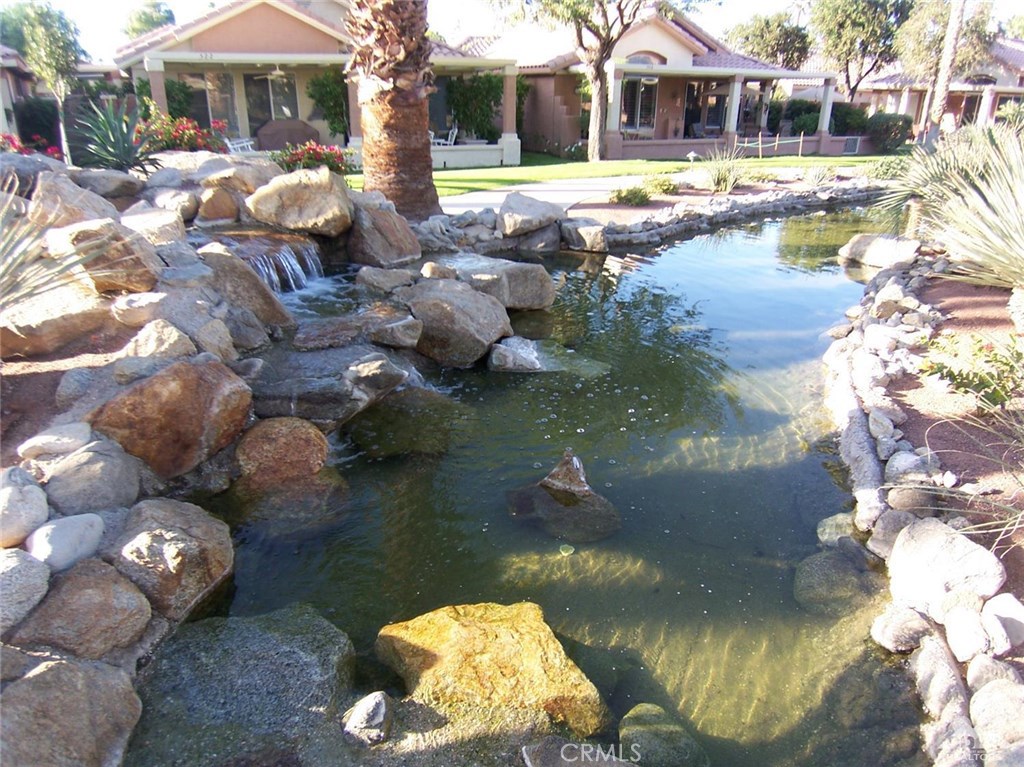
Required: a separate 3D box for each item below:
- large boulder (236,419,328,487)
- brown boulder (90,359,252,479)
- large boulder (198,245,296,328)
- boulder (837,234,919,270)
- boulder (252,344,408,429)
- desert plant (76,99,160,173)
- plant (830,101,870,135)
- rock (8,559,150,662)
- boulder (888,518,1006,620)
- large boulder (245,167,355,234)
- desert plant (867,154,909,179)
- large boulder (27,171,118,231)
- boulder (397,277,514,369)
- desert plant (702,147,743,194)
[{"bbox_3d":[-1.193,0.421,3.536,0.430,0.340,0.380,0,21,0],"label":"large boulder"},{"bbox_3d":[-1.659,0.163,3.350,0.696,0.522,0.500,-10,24,-27],"label":"brown boulder"},{"bbox_3d":[-2.092,-0.779,5.378,0.420,0.550,0.680,17,27,37],"label":"large boulder"},{"bbox_3d":[4.657,-1.691,8.700,0.980,0.420,0.720,10,23,25],"label":"boulder"},{"bbox_3d":[-1.095,0.007,4.150,0.907,0.408,0.650,-5,22,-15],"label":"boulder"},{"bbox_3d":[-5.290,-3.348,9.200,1.080,0.980,1.020,-11,23,-27],"label":"desert plant"},{"bbox_3d":[12.081,-9.131,24.345,1.400,1.500,1.400,0,21,0],"label":"plant"},{"bbox_3d":[-1.330,0.685,2.100,0.400,0.220,0.300,-15,26,-35],"label":"rock"},{"bbox_3d":[1.690,0.679,2.639,0.400,0.340,0.360,7,22,19],"label":"boulder"},{"bbox_3d":[-2.196,-1.921,7.100,1.120,0.640,0.800,-6,21,-15],"label":"large boulder"},{"bbox_3d":[9.122,-5.275,16.500,1.050,0.580,0.900,10,23,26],"label":"desert plant"},{"bbox_3d":[-3.378,-1.422,5.238,0.580,0.450,0.470,12,24,28],"label":"large boulder"},{"bbox_3d":[-0.439,-0.458,5.150,0.880,0.639,0.650,-1,21,-5],"label":"boulder"},{"bbox_3d":[4.221,-4.271,13.600,0.840,0.920,0.820,6,21,15],"label":"desert plant"}]

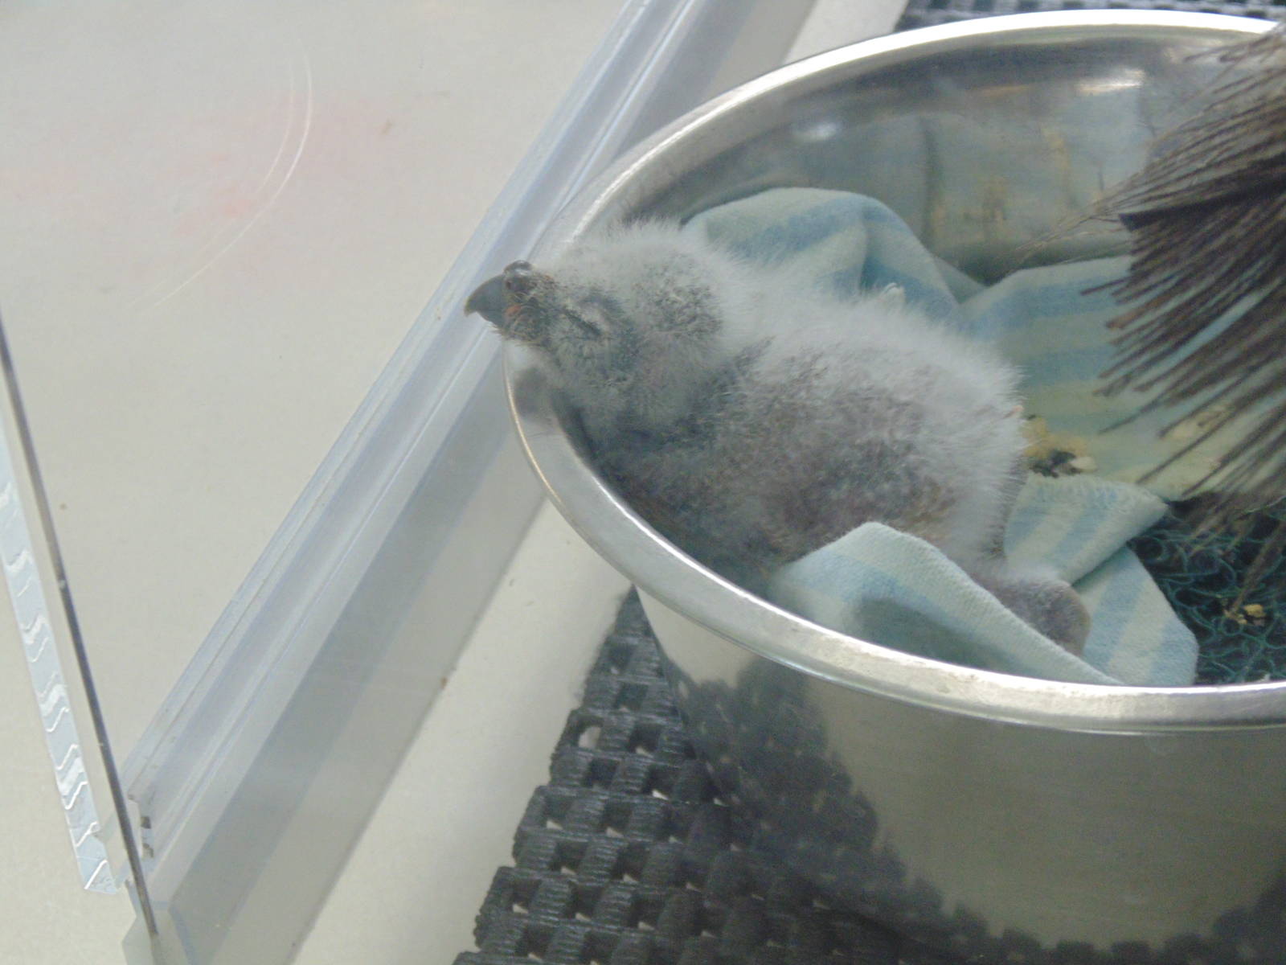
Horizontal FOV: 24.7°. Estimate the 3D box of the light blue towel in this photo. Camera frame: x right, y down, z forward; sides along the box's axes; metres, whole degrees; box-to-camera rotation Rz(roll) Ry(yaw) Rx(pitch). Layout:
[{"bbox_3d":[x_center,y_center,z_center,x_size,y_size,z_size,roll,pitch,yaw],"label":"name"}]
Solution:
[{"bbox_3d":[0.070,-0.011,0.592,0.118,0.046,0.150,-5,37,0],"label":"light blue towel"}]

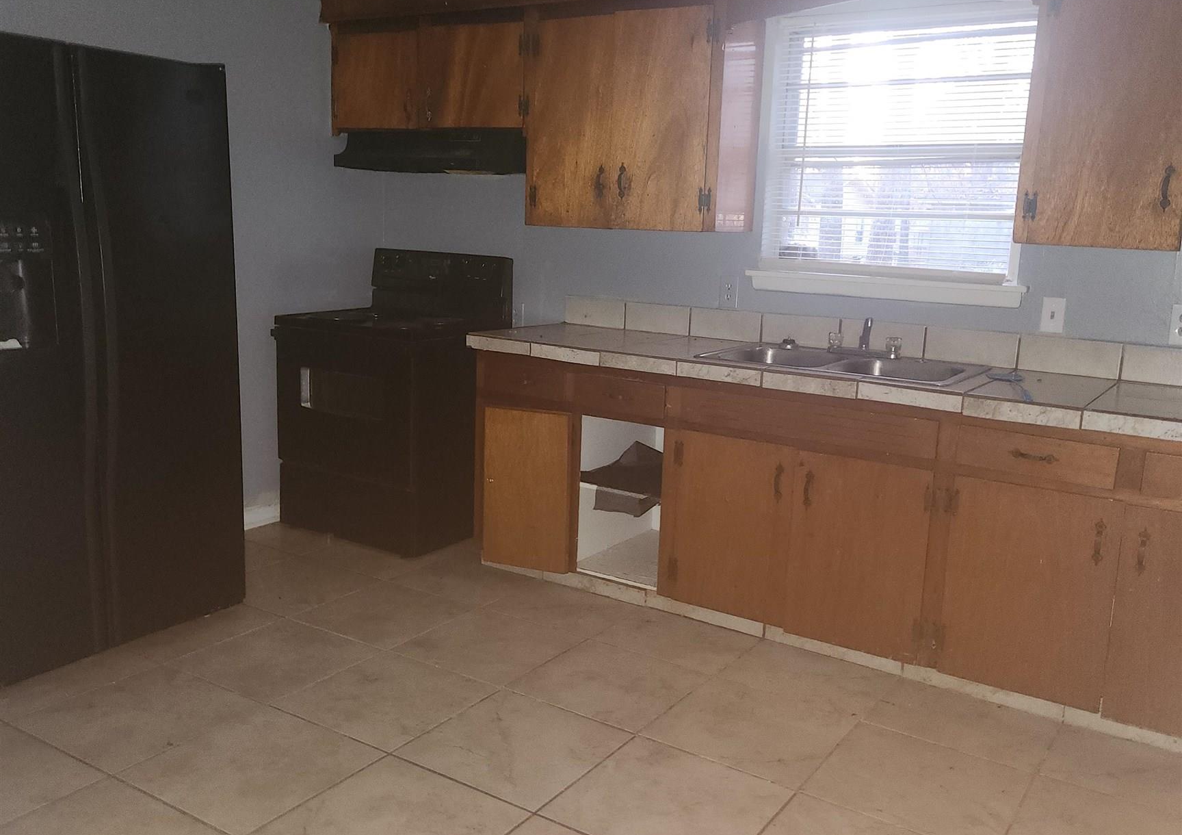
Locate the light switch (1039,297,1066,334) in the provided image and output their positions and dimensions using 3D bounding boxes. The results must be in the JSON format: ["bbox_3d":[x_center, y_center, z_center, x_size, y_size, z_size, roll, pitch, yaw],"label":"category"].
[{"bbox_3d":[1.509,-0.333,3.419,0.070,0.114,0.012,9,13,33],"label":"light switch"}]

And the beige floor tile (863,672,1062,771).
[{"bbox_3d":[1.053,0.862,2.967,0.459,0.010,0.341,9,13,33],"label":"beige floor tile"}]

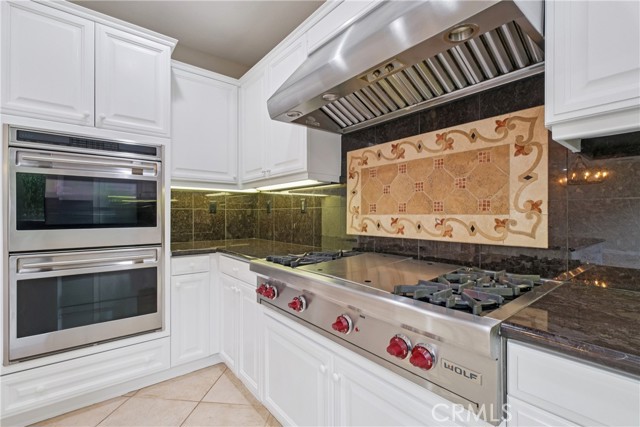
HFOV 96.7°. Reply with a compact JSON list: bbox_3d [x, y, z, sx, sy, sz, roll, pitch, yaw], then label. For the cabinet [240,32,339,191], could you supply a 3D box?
[{"bbox_3d":[-0.315,-0.738,2.360,0.300,1.025,1.095,0,0,-39],"label":"cabinet"}]

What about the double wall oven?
[{"bbox_3d":[-1.554,0.175,1.977,0.765,1.300,0.590,0,0,-38],"label":"double wall oven"}]

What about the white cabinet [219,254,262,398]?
[{"bbox_3d":[-0.342,0.720,2.162,0.590,0.820,0.650,0,0,-39],"label":"white cabinet"}]

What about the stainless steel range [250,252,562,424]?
[{"bbox_3d":[0.241,0.346,1.283,0.630,0.243,1.220,0,0,-39],"label":"stainless steel range"}]

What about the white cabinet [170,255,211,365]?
[{"bbox_3d":[-1.123,0.703,2.359,0.325,0.795,0.600,0,0,-39],"label":"white cabinet"}]

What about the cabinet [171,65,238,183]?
[{"bbox_3d":[-1.109,-0.743,2.609,0.640,1.015,0.310,0,0,-39],"label":"cabinet"}]

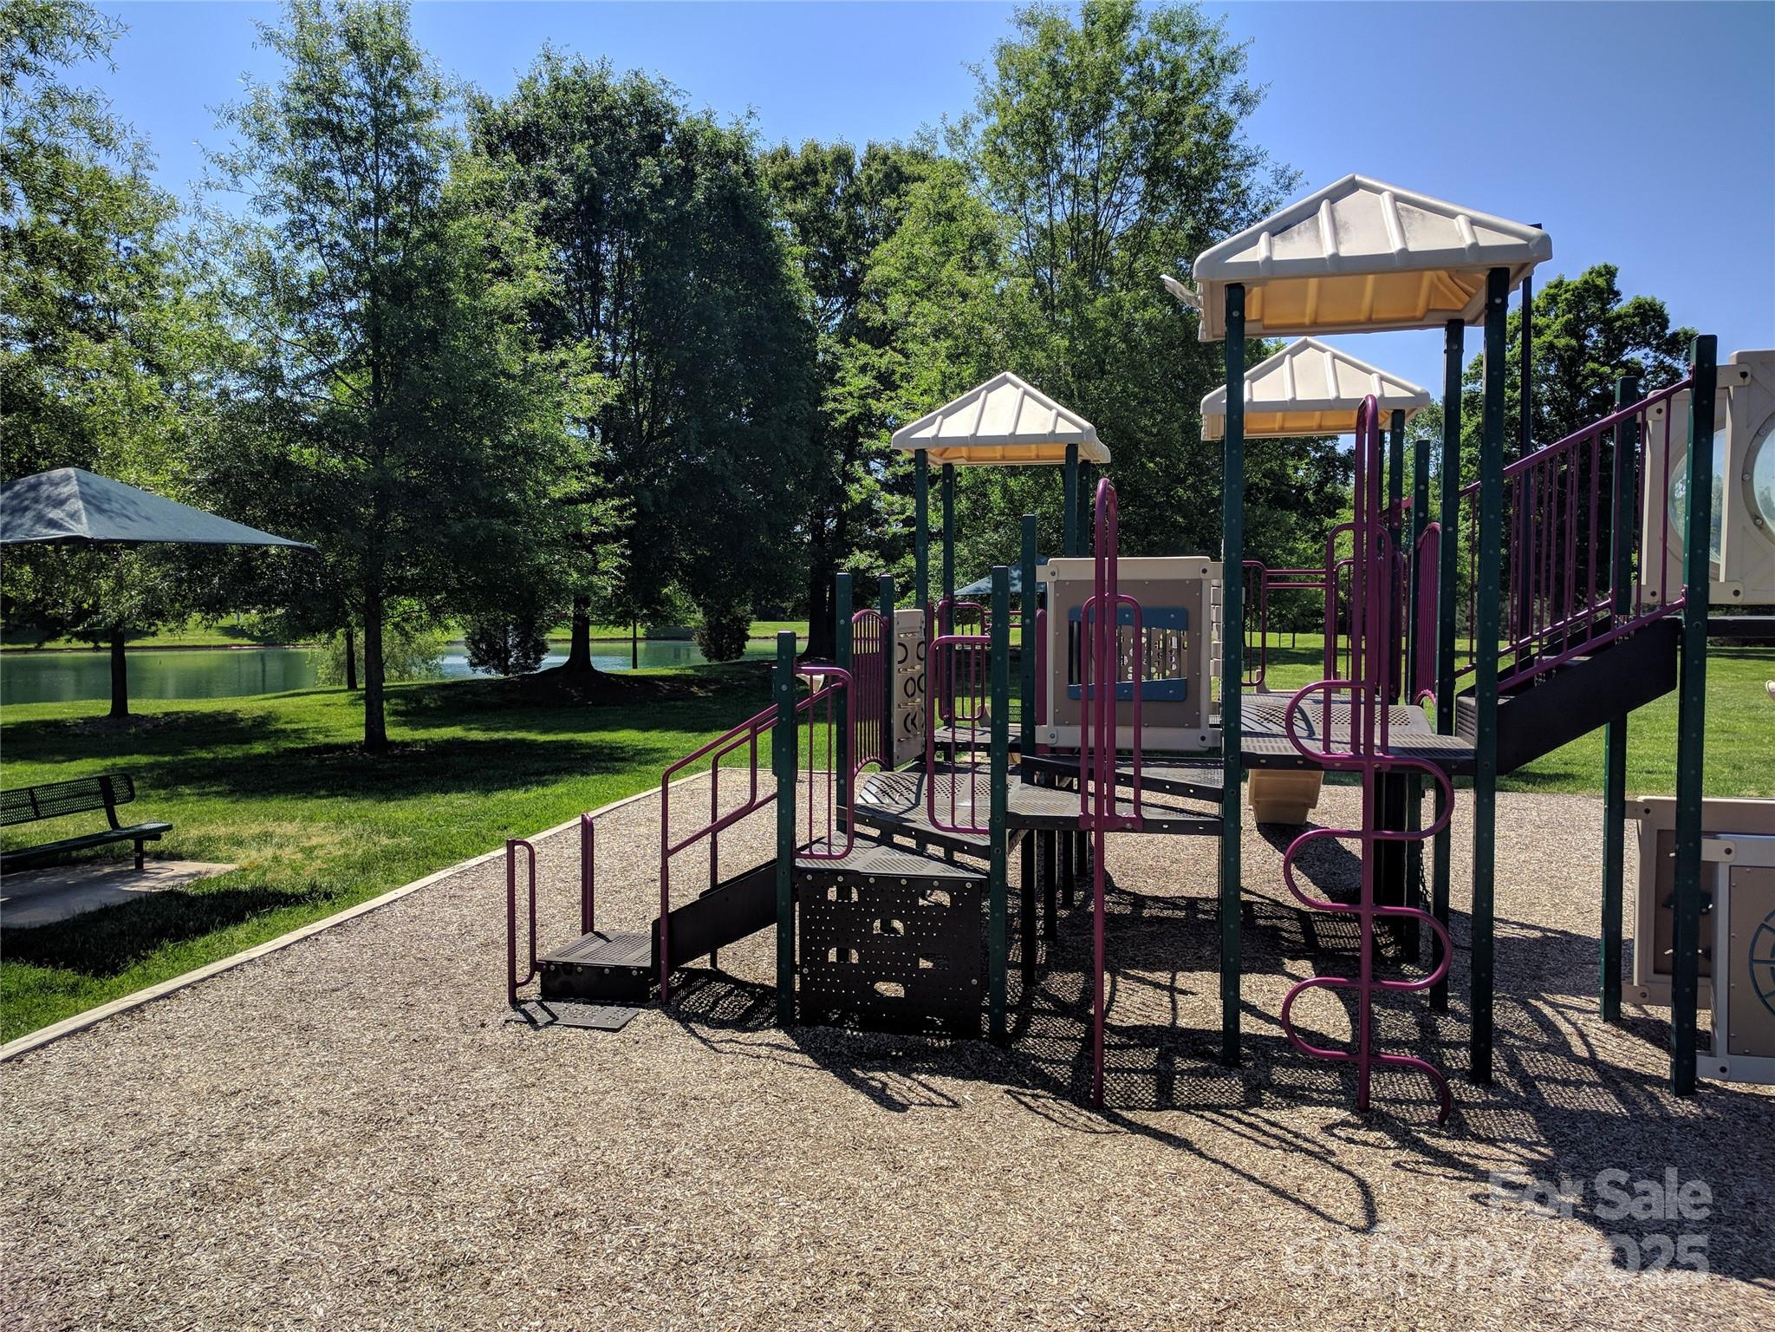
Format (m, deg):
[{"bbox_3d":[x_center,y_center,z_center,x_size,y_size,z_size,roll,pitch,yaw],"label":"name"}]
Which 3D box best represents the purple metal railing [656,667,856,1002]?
[{"bbox_3d":[-0.562,0.847,6.917,1.069,1.723,0.973,1,2,14],"label":"purple metal railing"}]

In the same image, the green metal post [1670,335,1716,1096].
[{"bbox_3d":[3.280,0.231,5.433,0.074,3.081,0.074,1,2,14],"label":"green metal post"}]

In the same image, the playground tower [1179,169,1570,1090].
[{"bbox_3d":[2.159,-0.267,6.237,1.396,4.010,1.396,1,2,14],"label":"playground tower"}]

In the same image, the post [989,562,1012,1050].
[{"bbox_3d":[0.518,0.640,6.154,0.074,2.198,0.074,1,2,14],"label":"post"}]

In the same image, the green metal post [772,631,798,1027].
[{"bbox_3d":[-0.489,0.781,6.417,0.074,1.893,0.074,1,2,14],"label":"green metal post"}]

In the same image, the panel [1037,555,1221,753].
[{"bbox_3d":[1.279,-0.058,7.003,0.965,1.005,0.067,1,2,14],"label":"panel"}]

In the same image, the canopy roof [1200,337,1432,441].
[{"bbox_3d":[2.900,-1.939,9.128,1.396,0.624,1.396,1,2,14],"label":"canopy roof"}]

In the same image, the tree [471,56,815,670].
[{"bbox_3d":[-7.872,-9.728,43.000,11.050,19.860,11.050,0,2,0],"label":"tree"}]

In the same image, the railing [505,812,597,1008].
[{"bbox_3d":[-1.791,1.277,7.167,0.089,0.839,0.950,1,2,14],"label":"railing"}]

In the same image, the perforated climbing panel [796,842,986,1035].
[{"bbox_3d":[0.132,1.337,6.747,0.950,0.757,0.965,1,2,14],"label":"perforated climbing panel"}]

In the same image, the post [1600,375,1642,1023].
[{"bbox_3d":[3.537,0.181,6.439,0.074,3.104,0.074,1,2,14],"label":"post"}]

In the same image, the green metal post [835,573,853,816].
[{"bbox_3d":[-0.232,0.590,7.418,0.074,2.198,0.074,1,2,14],"label":"green metal post"}]

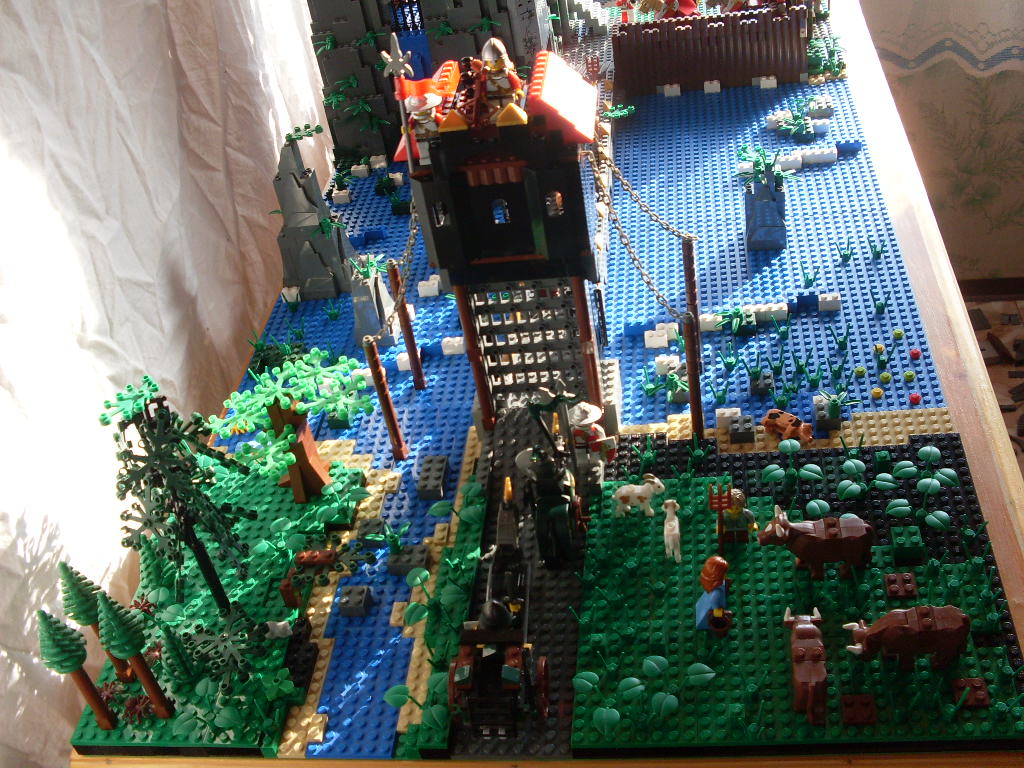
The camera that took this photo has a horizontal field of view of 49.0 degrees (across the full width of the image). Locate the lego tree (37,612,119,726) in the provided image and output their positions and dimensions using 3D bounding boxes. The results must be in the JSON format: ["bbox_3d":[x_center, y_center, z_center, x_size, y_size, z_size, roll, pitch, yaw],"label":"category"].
[{"bbox_3d":[-0.233,0.153,0.600,0.027,0.096,0.027,-3,39,10],"label":"lego tree"}]

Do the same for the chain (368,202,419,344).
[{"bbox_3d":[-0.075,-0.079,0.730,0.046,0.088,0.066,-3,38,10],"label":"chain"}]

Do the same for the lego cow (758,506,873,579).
[{"bbox_3d":[0.168,0.087,0.623,0.062,0.042,0.020,-3,38,10],"label":"lego cow"}]

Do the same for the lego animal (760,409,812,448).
[{"bbox_3d":[0.179,0.028,0.727,0.033,0.019,0.015,21,47,35],"label":"lego animal"}]

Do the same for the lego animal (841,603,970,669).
[{"bbox_3d":[0.200,0.129,0.574,0.063,0.033,0.018,-3,39,10],"label":"lego animal"}]

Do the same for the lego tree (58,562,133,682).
[{"bbox_3d":[-0.233,0.135,0.631,0.024,0.098,0.024,-3,38,10],"label":"lego tree"}]

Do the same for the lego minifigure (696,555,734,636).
[{"bbox_3d":[0.108,0.114,0.606,0.019,0.045,0.027,-3,39,10],"label":"lego minifigure"}]

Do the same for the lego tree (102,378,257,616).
[{"bbox_3d":[-0.177,0.076,0.632,0.062,0.166,0.058,-3,38,10],"label":"lego tree"}]

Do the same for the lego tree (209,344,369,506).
[{"bbox_3d":[-0.137,0.031,0.739,0.110,0.084,0.100,-3,39,10],"label":"lego tree"}]

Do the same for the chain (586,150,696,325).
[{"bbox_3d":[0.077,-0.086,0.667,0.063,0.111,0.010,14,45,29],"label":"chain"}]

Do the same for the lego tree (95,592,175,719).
[{"bbox_3d":[-0.203,0.148,0.605,0.024,0.098,0.024,-3,38,10],"label":"lego tree"}]

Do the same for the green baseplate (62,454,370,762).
[{"bbox_3d":[-0.174,0.133,0.708,0.128,0.015,0.223,-3,38,10],"label":"green baseplate"}]

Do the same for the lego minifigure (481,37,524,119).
[{"bbox_3d":[-0.005,-0.169,0.634,0.025,0.043,0.015,-3,39,10],"label":"lego minifigure"}]

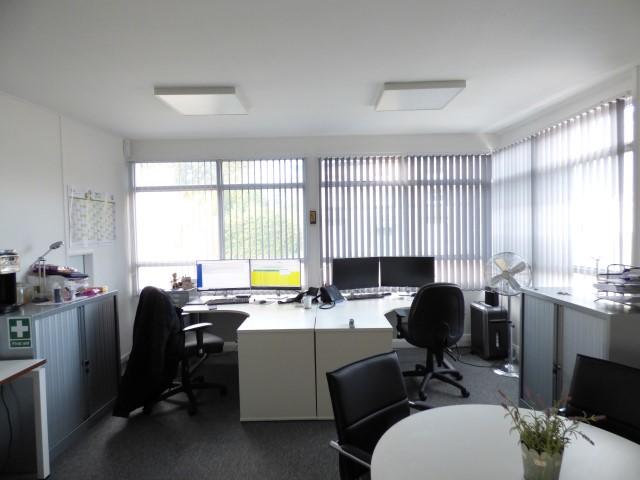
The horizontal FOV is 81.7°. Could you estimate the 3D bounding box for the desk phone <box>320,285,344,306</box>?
[{"bbox_3d":[0.138,0.567,3.815,0.190,0.145,0.190,-3,4,-35],"label":"desk phone"}]

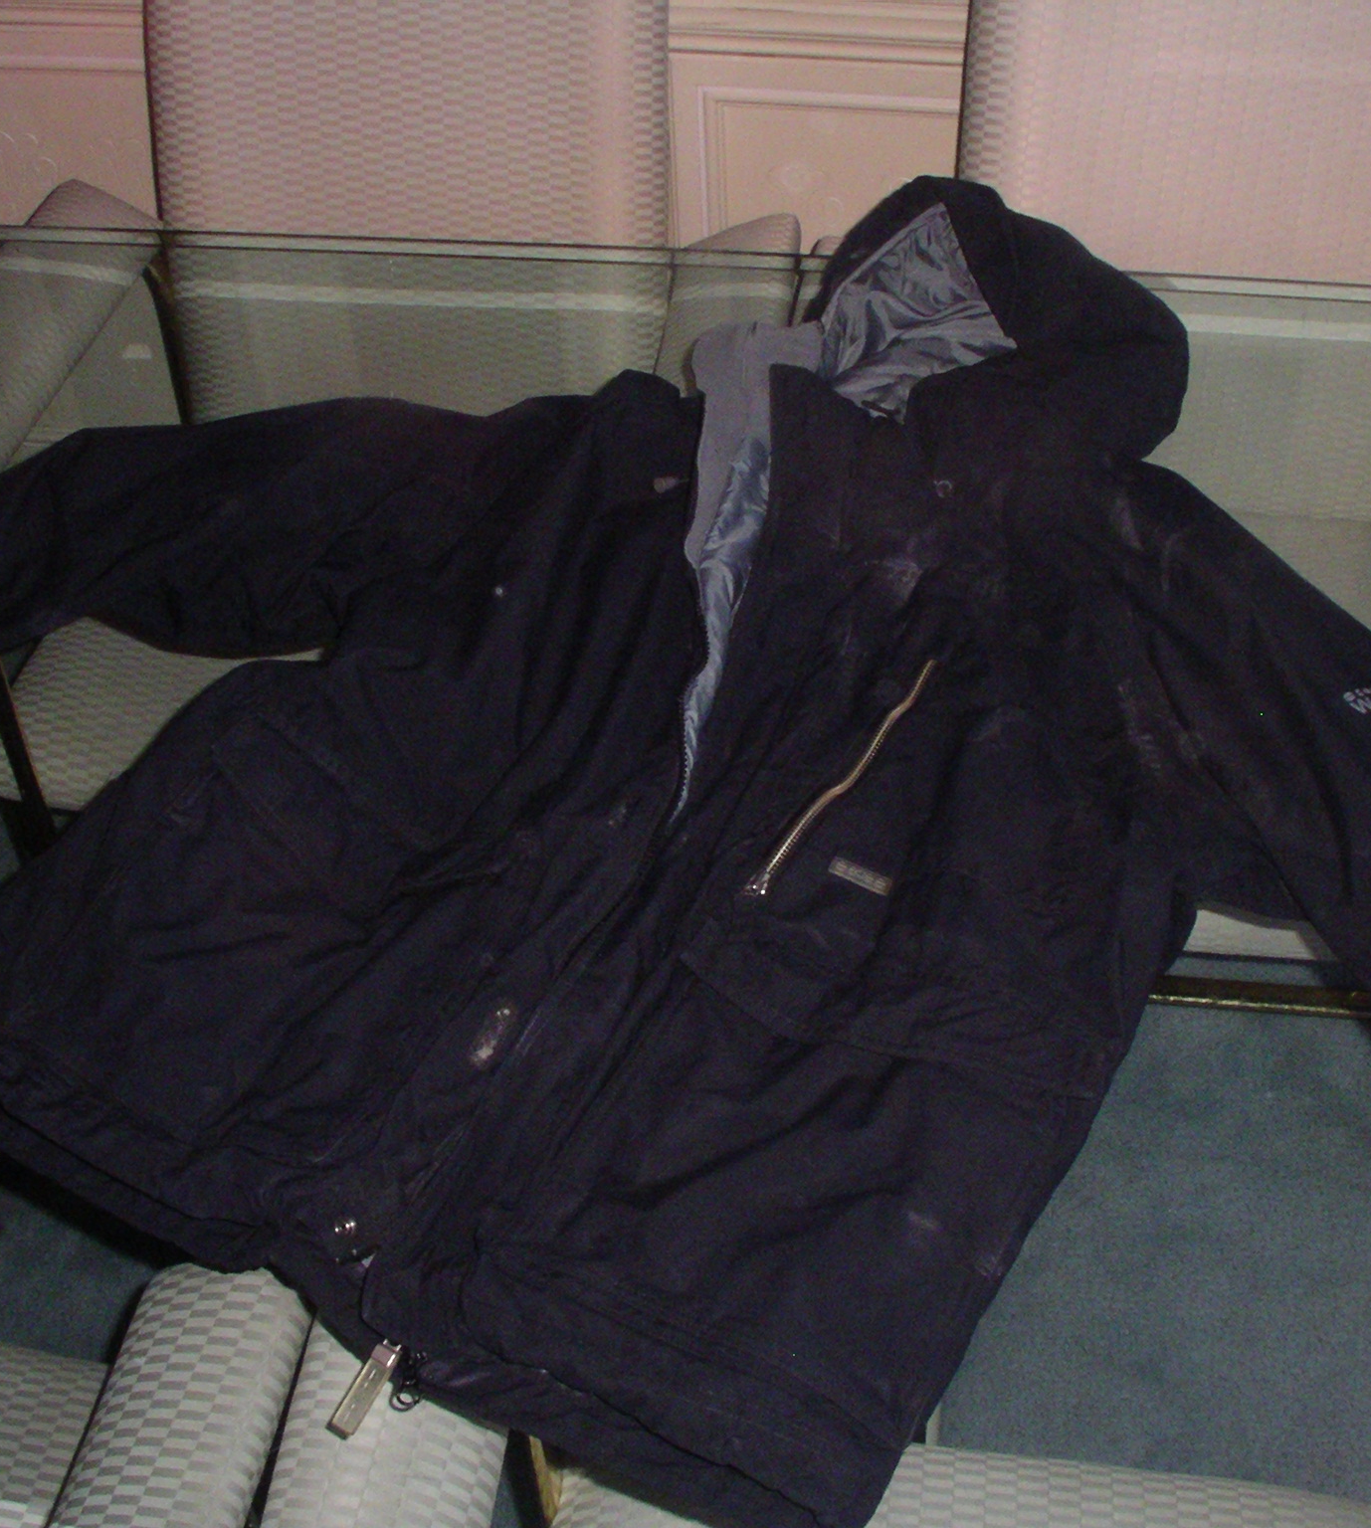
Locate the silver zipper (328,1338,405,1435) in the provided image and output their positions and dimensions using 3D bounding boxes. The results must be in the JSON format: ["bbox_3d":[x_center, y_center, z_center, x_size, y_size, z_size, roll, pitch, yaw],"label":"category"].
[{"bbox_3d":[-0.130,0.255,0.889,0.011,0.005,0.045,17,53,22],"label":"silver zipper"}]

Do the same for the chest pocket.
[{"bbox_3d":[0.140,0.045,1.075,0.205,0.042,0.238,13,42,18],"label":"chest pocket"}]

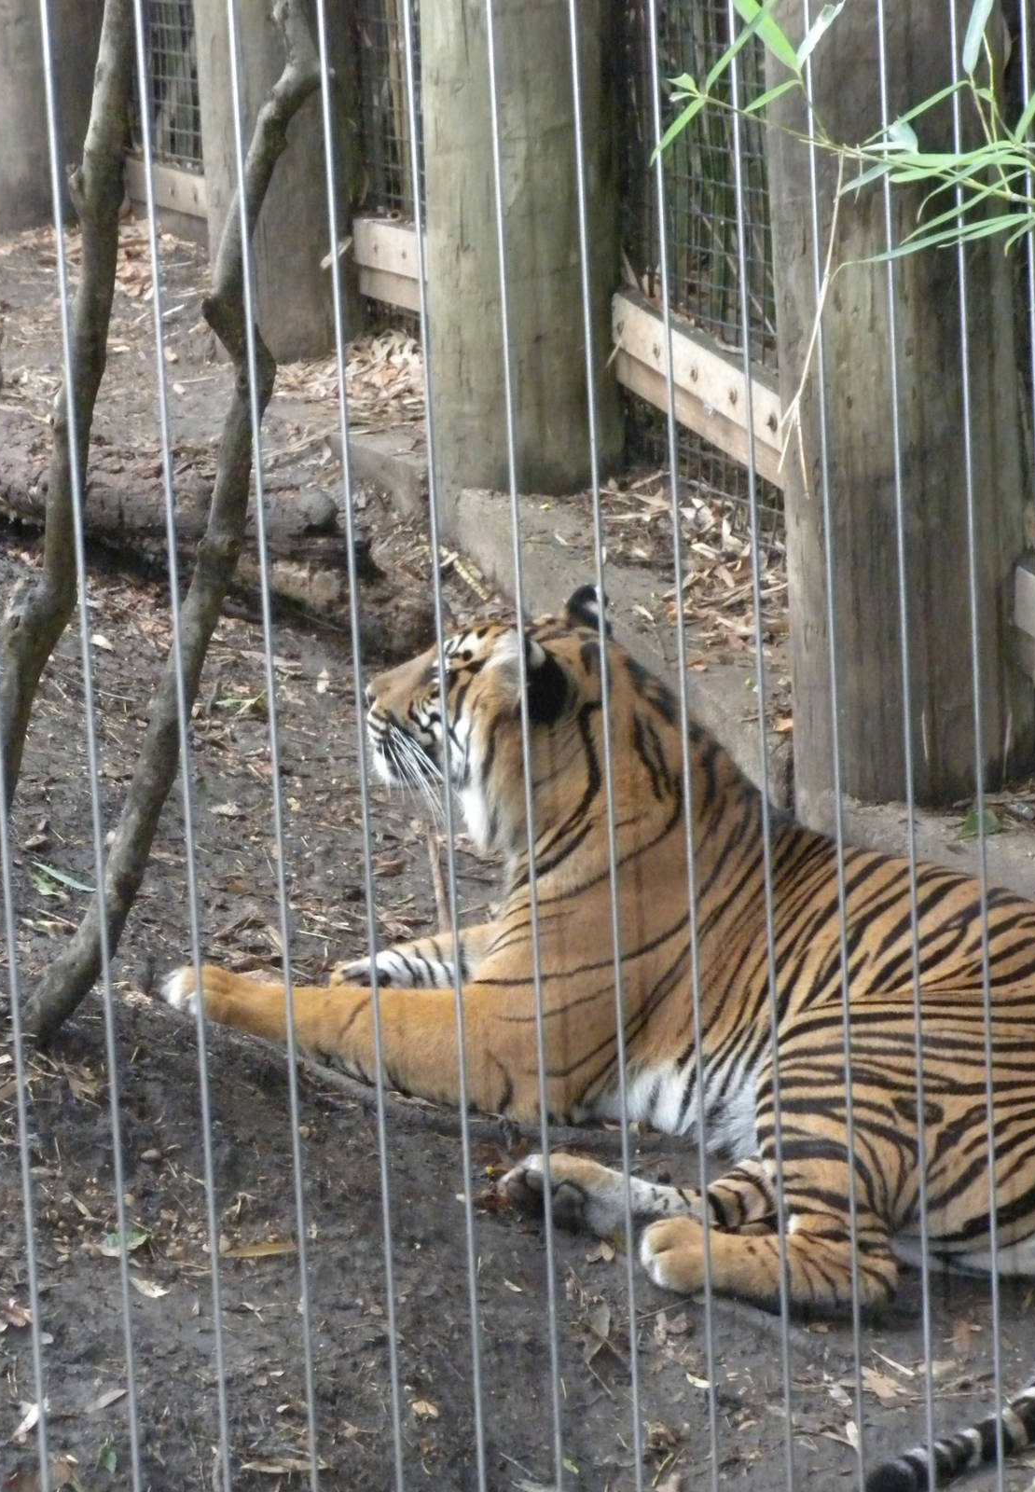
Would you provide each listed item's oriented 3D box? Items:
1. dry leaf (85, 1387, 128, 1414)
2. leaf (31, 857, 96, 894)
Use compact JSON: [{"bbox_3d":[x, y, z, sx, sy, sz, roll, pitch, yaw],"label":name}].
[{"bbox_3d":[-0.423,0.672,5.270,0.018,0.011,0.055,6,15,38],"label":"dry leaf"},{"bbox_3d":[-0.609,0.174,6.880,0.018,0.018,0.115,-14,16,-43],"label":"leaf"}]

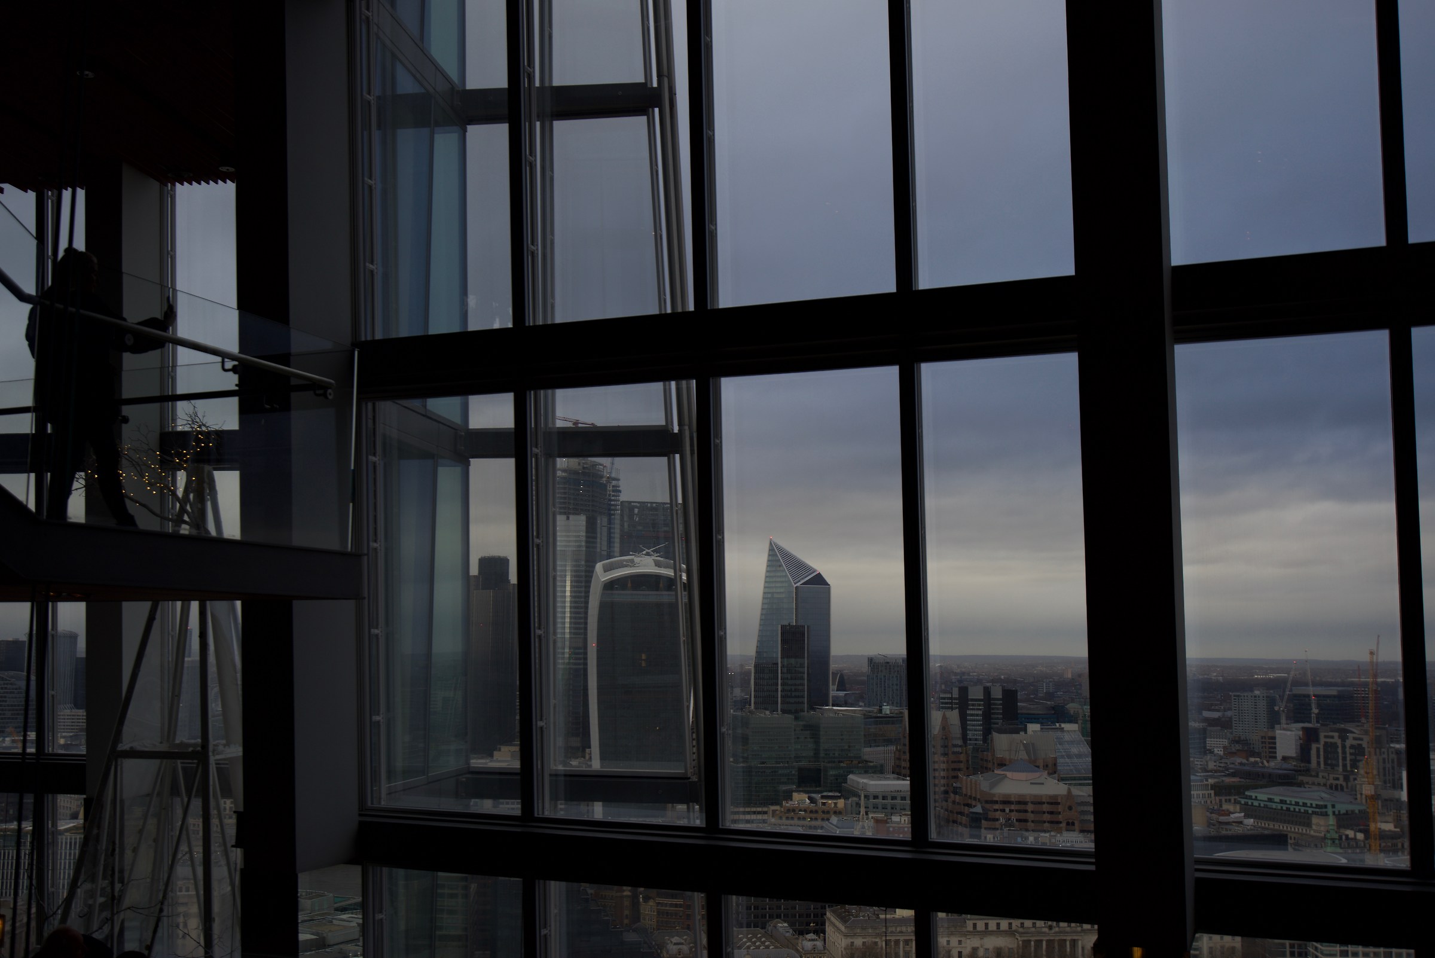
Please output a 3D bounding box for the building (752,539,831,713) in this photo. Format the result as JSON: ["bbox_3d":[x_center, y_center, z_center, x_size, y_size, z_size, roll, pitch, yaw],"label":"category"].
[{"bbox_3d":[53.070,135.860,994.430,53.000,188.300,38.000,-1,-7,15],"label":"building"}]

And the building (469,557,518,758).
[{"bbox_3d":[-189.880,158.150,1182.520,46.000,184.300,46.000,2,-7,-9],"label":"building"}]

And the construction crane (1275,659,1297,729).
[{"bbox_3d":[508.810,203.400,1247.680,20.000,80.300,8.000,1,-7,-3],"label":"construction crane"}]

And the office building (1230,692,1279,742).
[{"bbox_3d":[547.790,253.180,1424.050,24.000,69.600,37.000,7,-10,-44],"label":"office building"}]

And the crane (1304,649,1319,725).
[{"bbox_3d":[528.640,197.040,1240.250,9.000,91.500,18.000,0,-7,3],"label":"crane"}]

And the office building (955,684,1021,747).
[{"bbox_3d":[215.360,206.750,1122.810,52.000,78.000,40.000,-1,-7,11],"label":"office building"}]

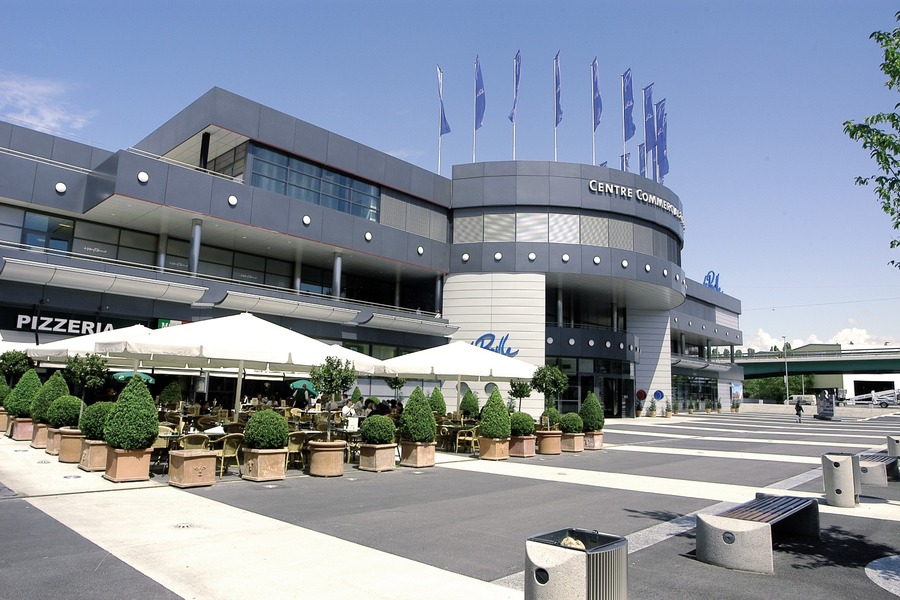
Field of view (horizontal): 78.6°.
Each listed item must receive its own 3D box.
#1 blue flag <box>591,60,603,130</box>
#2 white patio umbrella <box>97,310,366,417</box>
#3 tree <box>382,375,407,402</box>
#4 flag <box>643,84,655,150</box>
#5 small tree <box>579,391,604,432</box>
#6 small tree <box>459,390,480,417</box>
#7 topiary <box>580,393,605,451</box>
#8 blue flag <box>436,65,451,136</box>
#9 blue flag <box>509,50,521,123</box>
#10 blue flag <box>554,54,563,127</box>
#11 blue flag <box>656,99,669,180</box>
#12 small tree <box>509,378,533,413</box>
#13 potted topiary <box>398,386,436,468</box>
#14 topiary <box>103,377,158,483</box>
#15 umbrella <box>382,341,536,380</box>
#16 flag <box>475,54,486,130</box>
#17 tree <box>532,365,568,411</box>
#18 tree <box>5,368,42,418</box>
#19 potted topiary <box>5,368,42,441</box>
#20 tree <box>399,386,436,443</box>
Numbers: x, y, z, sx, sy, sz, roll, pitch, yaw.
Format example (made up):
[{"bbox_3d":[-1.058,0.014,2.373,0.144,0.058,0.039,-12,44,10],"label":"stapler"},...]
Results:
[{"bbox_3d":[9.443,-13.291,35.711,0.300,4.800,0.950,3,-10,-8],"label":"blue flag"},{"bbox_3d":[-5.019,2.006,13.132,6.000,3.460,6.000,5,-9,-20],"label":"white patio umbrella"},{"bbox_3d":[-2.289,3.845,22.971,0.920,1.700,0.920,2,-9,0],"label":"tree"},{"bbox_3d":[13.984,-12.716,38.454,0.300,4.800,0.950,6,-11,-28],"label":"flag"},{"bbox_3d":[4.494,3.550,17.431,0.780,1.310,0.780,2,-9,0],"label":"small tree"},{"bbox_3d":[0.746,4.084,21.600,0.820,1.220,0.820,1,-10,0],"label":"small tree"},{"bbox_3d":[4.487,3.782,17.395,0.780,1.780,0.780,7,-10,-30],"label":"topiary"},{"bbox_3d":[-0.588,-12.425,34.385,0.400,4.300,1.000,2,-9,-2],"label":"blue flag"},{"bbox_3d":[4.298,-13.501,35.214,0.300,4.800,0.950,3,-10,-12],"label":"blue flag"},{"bbox_3d":[6.918,-13.455,35.106,0.300,4.800,0.950,3,-10,-11],"label":"blue flag"},{"bbox_3d":[14.539,-11.313,37.550,0.350,4.700,1.000,6,-10,-26],"label":"blue flag"},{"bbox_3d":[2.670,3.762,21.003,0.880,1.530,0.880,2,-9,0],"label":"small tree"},{"bbox_3d":[-0.721,2.932,12.890,0.810,1.790,0.810,9,-12,-40],"label":"potted topiary"},{"bbox_3d":[-5.762,2.325,9.950,0.840,1.800,0.840,-8,-13,44],"label":"topiary"},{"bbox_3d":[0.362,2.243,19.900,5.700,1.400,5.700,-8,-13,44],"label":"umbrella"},{"bbox_3d":[1.693,-12.508,33.286,0.300,4.350,1.000,4,-9,-16],"label":"flag"},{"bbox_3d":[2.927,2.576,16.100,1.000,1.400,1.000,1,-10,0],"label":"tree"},{"bbox_3d":[-11.878,2.664,15.355,0.860,1.390,0.860,9,-11,-39],"label":"tree"},{"bbox_3d":[-11.773,2.888,15.200,0.860,1.850,0.860,-8,-13,44],"label":"potted topiary"},{"bbox_3d":[-0.739,2.632,12.700,0.820,1.290,0.820,1,-10,0],"label":"tree"}]

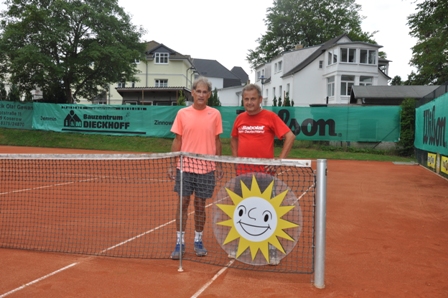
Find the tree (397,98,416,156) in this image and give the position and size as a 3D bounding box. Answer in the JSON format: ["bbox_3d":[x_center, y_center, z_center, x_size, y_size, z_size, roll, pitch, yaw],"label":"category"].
[{"bbox_3d":[10.390,-1.192,23.300,1.250,3.300,1.250,2,2,19],"label":"tree"}]

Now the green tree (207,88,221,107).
[{"bbox_3d":[-0.694,-2.632,30.000,1.300,3.600,1.300,1,2,0],"label":"green tree"}]

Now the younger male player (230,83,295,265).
[{"bbox_3d":[0.373,0.219,4.231,0.620,1.780,0.380,2,2,14],"label":"younger male player"}]

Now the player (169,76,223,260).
[{"bbox_3d":[-0.309,0.173,4.312,0.550,1.850,0.360,1,2,0],"label":"player"}]

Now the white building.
[{"bbox_3d":[11.277,-7.040,48.057,12.300,11.300,12.500,0,2,-19],"label":"white building"}]

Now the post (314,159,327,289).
[{"bbox_3d":[0.807,0.628,3.412,0.088,1.075,0.088,2,2,19],"label":"post"}]

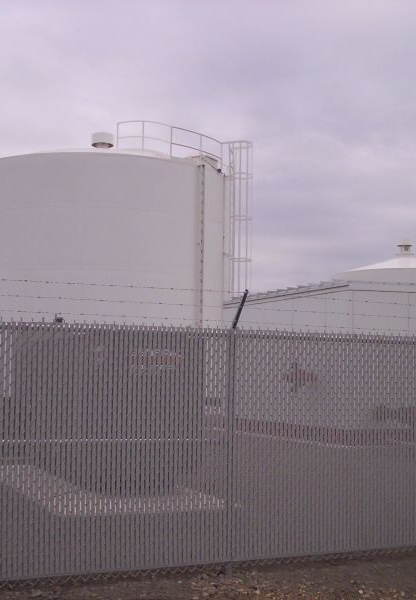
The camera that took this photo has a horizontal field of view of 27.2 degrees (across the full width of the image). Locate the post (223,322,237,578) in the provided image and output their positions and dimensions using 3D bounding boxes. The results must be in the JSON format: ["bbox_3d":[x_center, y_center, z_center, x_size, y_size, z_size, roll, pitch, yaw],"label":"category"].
[{"bbox_3d":[0.172,1.187,6.805,0.060,1.909,0.060,3,-5,-26],"label":"post"}]

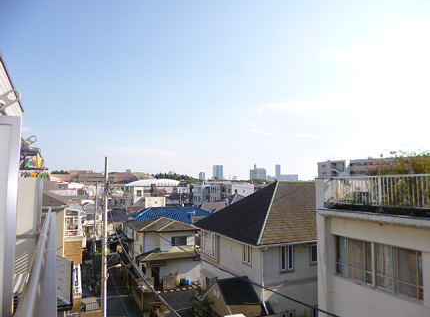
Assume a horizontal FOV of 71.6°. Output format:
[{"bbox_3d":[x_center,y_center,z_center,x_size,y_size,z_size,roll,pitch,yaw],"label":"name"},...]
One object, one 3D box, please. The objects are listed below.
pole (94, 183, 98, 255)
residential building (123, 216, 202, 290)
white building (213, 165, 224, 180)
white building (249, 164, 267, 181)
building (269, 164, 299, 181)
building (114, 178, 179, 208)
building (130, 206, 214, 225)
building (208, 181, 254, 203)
[{"bbox_3d":[-19.670,9.970,49.470,0.350,11.600,0.350,2,-6,-24],"label":"pole"},{"bbox_3d":[-6.118,10.108,33.987,6.700,6.900,8.800,2,-6,-24],"label":"residential building"},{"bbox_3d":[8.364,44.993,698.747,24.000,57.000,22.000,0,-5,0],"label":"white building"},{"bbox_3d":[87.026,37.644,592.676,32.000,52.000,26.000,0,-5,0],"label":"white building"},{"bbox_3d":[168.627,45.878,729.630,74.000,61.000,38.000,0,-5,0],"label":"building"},{"bbox_3d":[-17.271,11.825,74.269,15.000,11.000,10.000,2,-6,-20],"label":"building"},{"bbox_3d":[-6.090,11.230,47.000,13.200,7.000,8.300,2,-6,-24],"label":"building"},{"bbox_3d":[4.468,12.207,79.095,10.500,11.000,9.000,2,-6,-24],"label":"building"}]

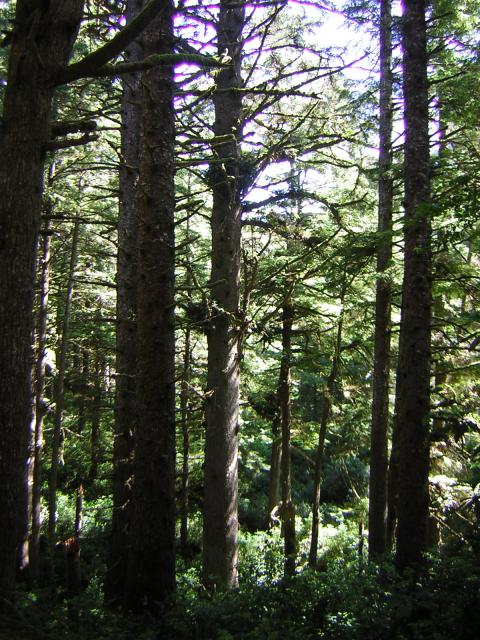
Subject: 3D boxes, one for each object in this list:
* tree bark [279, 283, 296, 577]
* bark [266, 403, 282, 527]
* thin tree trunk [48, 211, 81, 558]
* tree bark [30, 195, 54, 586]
[{"bbox_3d":[0.726,1.603,9.962,0.189,4.329,0.189,0,-4,4],"label":"tree bark"},{"bbox_3d":[0.673,2.790,12.888,0.232,2.336,0.232,4,-4,4],"label":"bark"},{"bbox_3d":[-3.159,1.101,12.000,0.140,6.260,0.140,4,-4,-14],"label":"thin tree trunk"},{"bbox_3d":[-2.906,0.977,9.815,0.159,5.722,0.159,2,-4,-16],"label":"tree bark"}]

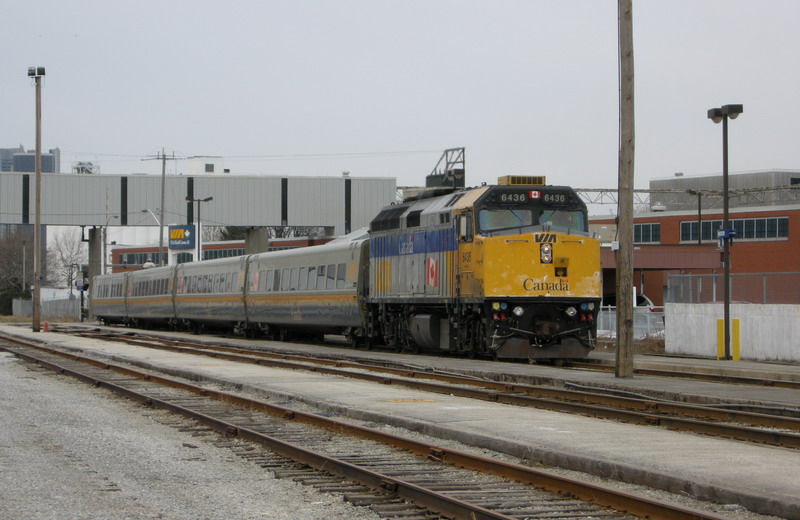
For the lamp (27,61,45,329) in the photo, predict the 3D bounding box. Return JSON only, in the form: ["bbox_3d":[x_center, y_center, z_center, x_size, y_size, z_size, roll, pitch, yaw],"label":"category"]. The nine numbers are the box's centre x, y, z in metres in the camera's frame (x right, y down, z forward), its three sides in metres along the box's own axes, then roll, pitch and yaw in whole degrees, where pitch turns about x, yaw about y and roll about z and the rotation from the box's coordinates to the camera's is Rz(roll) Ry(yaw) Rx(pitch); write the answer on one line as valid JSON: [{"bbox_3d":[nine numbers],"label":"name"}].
[{"bbox_3d":[-21.987,-3.629,164.085,1.000,16.061,0.650,0,-1,-6],"label":"lamp"}]

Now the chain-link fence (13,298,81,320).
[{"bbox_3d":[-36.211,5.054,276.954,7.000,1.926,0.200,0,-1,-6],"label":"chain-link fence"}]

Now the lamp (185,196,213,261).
[{"bbox_3d":[-12.902,0.145,174.022,1.750,8.401,0.450,0,-1,-11],"label":"lamp"}]

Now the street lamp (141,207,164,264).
[{"bbox_3d":[-19.402,0.489,212.269,1.900,9.013,0.400,0,-1,18],"label":"street lamp"}]

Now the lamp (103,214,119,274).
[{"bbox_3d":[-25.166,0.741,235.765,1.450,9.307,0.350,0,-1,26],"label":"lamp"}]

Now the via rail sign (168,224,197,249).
[{"bbox_3d":[-15.144,-1.551,188.053,1.830,1.669,0.350,0,-1,7],"label":"via rail sign"}]

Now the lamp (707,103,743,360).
[{"bbox_3d":[8.140,-0.687,67.521,0.400,6.390,1.650,0,-1,-11],"label":"lamp"}]

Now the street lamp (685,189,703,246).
[{"bbox_3d":[15.439,0.058,142.019,0.850,7.471,0.400,0,-1,-14],"label":"street lamp"}]

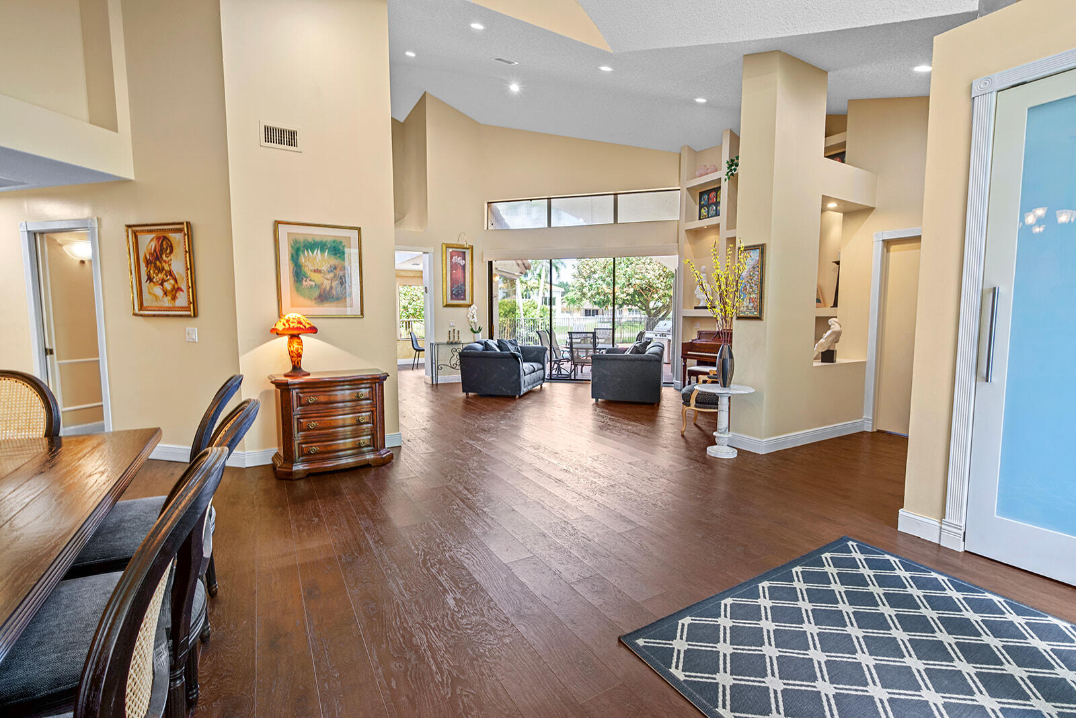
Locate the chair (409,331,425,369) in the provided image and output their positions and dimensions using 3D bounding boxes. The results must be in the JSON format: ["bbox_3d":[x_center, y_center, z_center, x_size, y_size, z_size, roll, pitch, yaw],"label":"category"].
[{"bbox_3d":[-2.770,-0.185,11.296,0.530,0.880,0.460,0,5,5],"label":"chair"}]

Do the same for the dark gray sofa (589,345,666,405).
[{"bbox_3d":[1.431,0.162,7.445,0.983,0.850,1.550,1,5,15],"label":"dark gray sofa"}]

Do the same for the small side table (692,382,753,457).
[{"bbox_3d":[1.659,0.558,4.279,0.538,0.605,0.538,0,5,0],"label":"small side table"}]

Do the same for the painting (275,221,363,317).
[{"bbox_3d":[-1.874,-0.756,4.144,0.672,0.798,0.030,-3,6,-30],"label":"painting"}]

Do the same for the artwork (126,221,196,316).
[{"bbox_3d":[-3.111,-0.734,3.950,0.637,0.755,0.045,1,5,15],"label":"artwork"}]

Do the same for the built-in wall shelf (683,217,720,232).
[{"bbox_3d":[2.706,-2.145,7.589,0.310,0.125,0.677,-3,6,-30],"label":"built-in wall shelf"}]

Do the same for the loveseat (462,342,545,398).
[{"bbox_3d":[-0.490,0.114,7.919,0.940,0.860,1.470,1,5,17],"label":"loveseat"}]

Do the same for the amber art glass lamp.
[{"bbox_3d":[-1.978,-0.116,3.895,0.385,0.511,0.385,-3,6,-30],"label":"amber art glass lamp"}]

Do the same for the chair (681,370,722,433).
[{"bbox_3d":[1.930,0.308,5.116,0.640,0.950,0.660,3,6,30],"label":"chair"}]

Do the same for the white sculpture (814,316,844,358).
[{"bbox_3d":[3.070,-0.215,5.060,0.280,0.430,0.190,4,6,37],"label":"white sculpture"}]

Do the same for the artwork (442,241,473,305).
[{"bbox_3d":[-1.498,-1.566,9.040,0.610,1.165,0.045,-3,6,-30],"label":"artwork"}]

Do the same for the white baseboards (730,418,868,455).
[{"bbox_3d":[2.675,0.735,4.872,1.790,0.140,0.360,-3,6,-30],"label":"white baseboards"}]

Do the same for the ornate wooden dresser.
[{"bbox_3d":[-1.706,0.512,3.978,0.886,0.750,0.500,-3,6,-32],"label":"ornate wooden dresser"}]

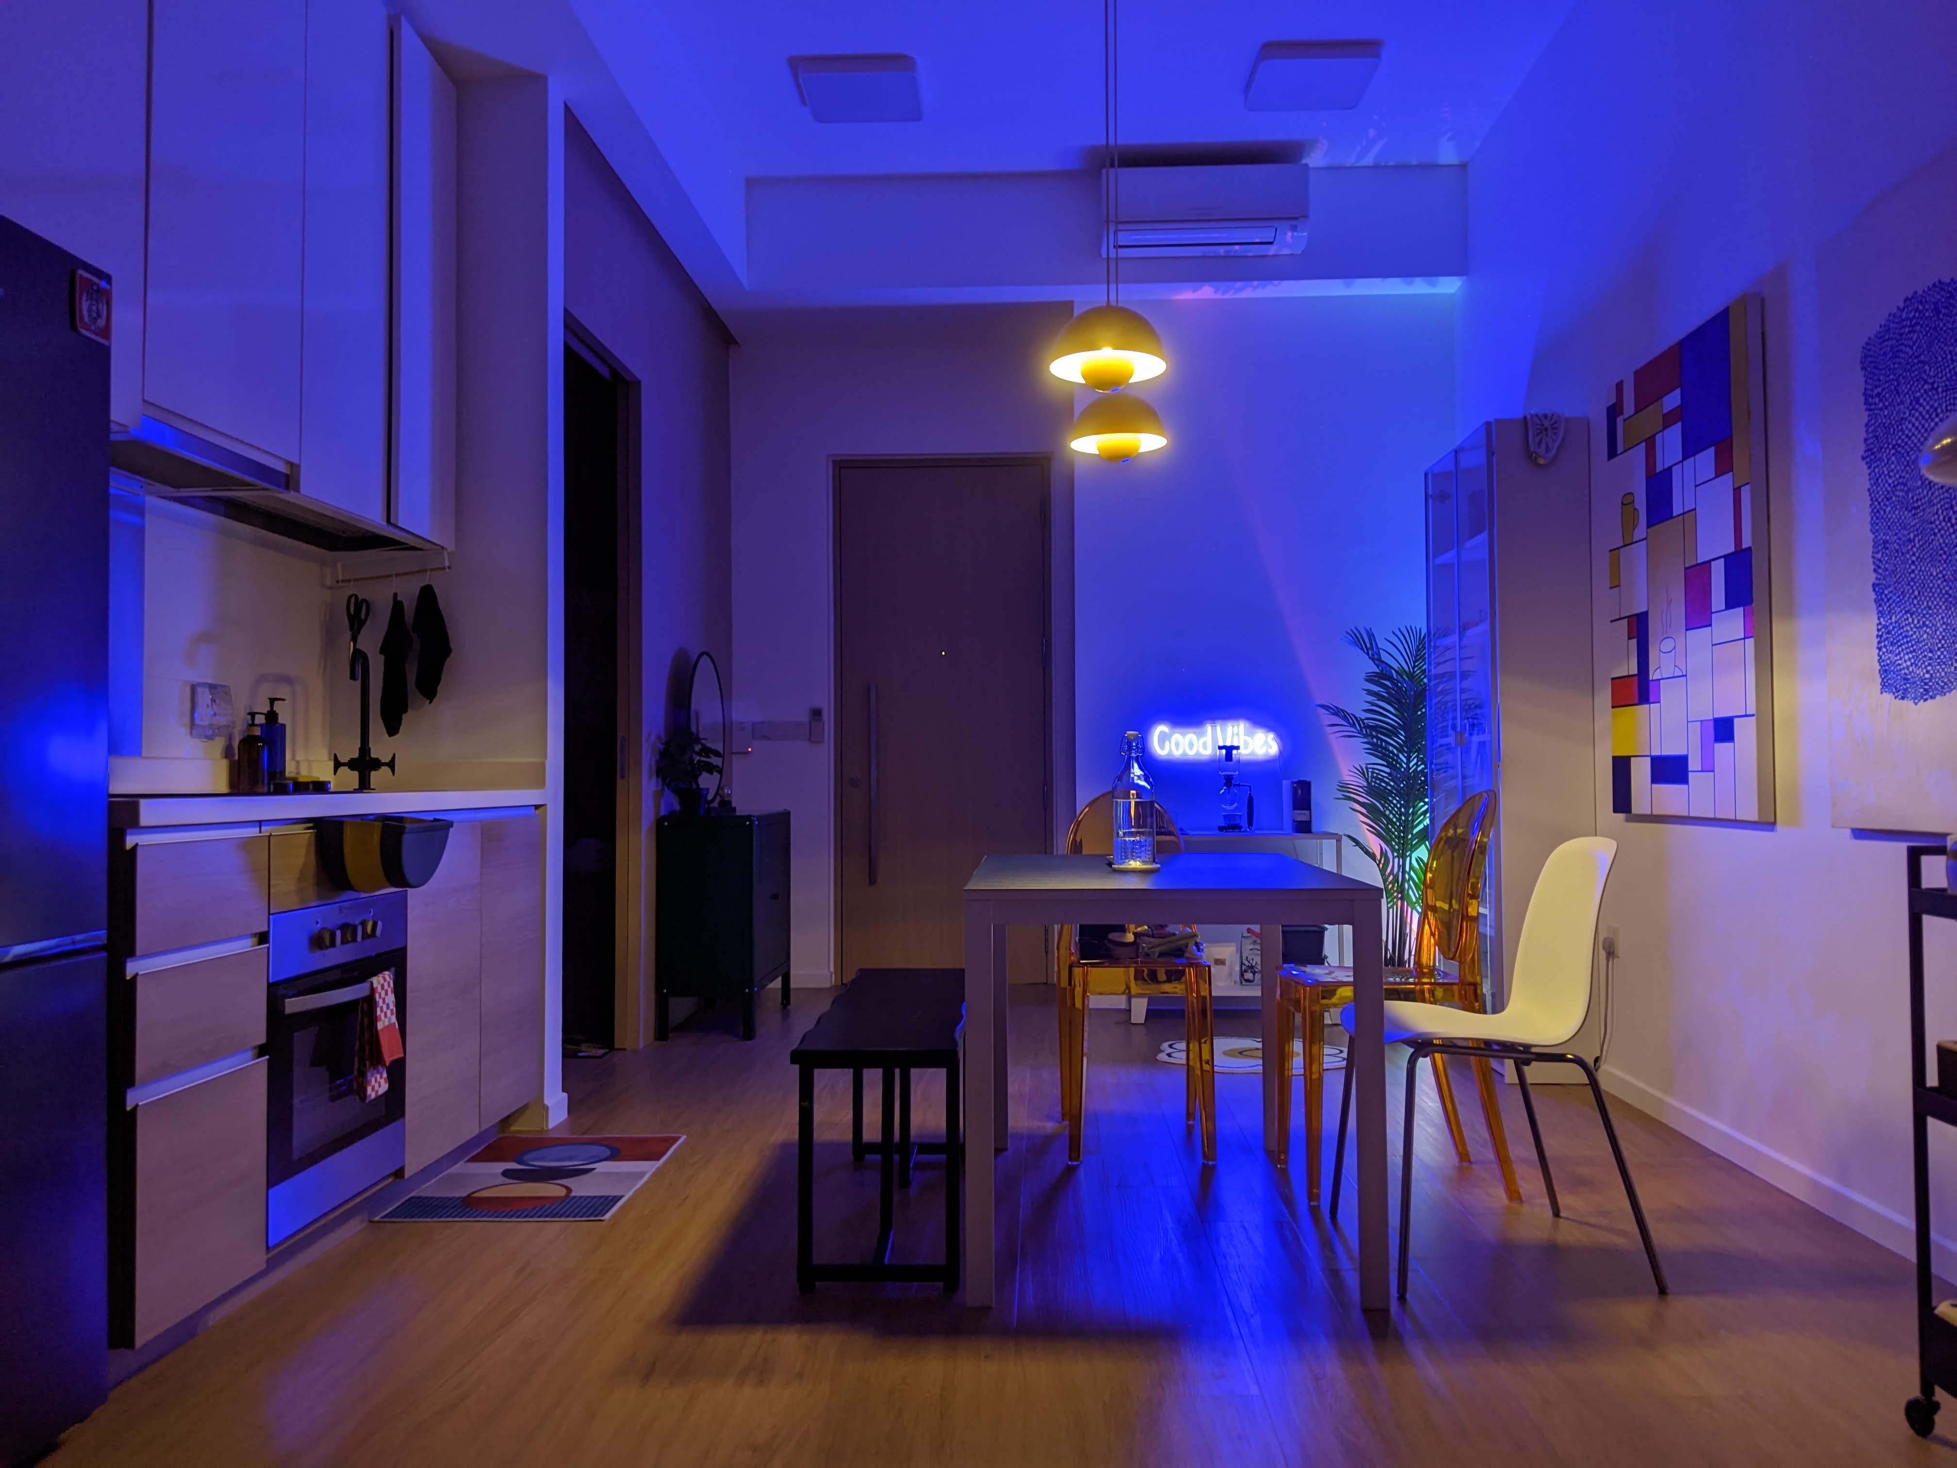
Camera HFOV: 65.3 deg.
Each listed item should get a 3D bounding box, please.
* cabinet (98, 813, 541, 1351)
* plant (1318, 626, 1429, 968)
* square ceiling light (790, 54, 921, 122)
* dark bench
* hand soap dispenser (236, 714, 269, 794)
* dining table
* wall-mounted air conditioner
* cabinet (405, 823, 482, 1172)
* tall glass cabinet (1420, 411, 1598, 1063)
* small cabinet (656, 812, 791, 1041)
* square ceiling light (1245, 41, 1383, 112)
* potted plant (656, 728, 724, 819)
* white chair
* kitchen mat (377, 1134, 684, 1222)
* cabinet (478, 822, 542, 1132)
[{"bbox_3d":[-1.510,0.574,3.235,0.580,0.820,1.860,0,-2,3],"label":"cabinet"},{"bbox_3d":[1.618,0.347,5.767,0.560,1.510,0.560,0,-2,3],"label":"plant"},{"bbox_3d":[-0.395,-2.224,5.277,0.380,0.050,0.380,0,-2,2],"label":"square ceiling light"},{"bbox_3d":[-0.160,0.813,3.317,0.315,0.453,1.200,0,-2,2],"label":"dark bench"},{"bbox_3d":[-1.617,0.042,3.405,0.062,0.178,0.060,0,-2,0],"label":"hand soap dispenser"},{"bbox_3d":[0.374,0.665,3.317,0.750,0.740,1.225,0,-2,2],"label":"dining table"},{"bbox_3d":[0.874,-2.031,5.938,0.785,0.285,0.215,0,-2,2],"label":"wall-mounted air conditioner"},{"bbox_3d":[-1.489,0.570,3.495,0.550,0.780,0.430,0,-2,3],"label":"cabinet"},{"bbox_3d":[1.761,0.067,5.074,0.300,2.030,0.810,0,-2,3],"label":"tall glass cabinet"},{"bbox_3d":[-0.981,0.716,5.907,0.360,0.810,0.790,0,-2,3],"label":"small cabinet"},{"bbox_3d":[1.135,-2.234,5.206,0.380,0.050,0.380,0,-2,2],"label":"square ceiling light"},{"bbox_3d":[-1.087,0.144,5.740,0.225,0.335,0.225,0,-2,2],"label":"potted plant"},{"bbox_3d":[0.991,0.614,3.028,0.550,0.830,0.500,0,-2,-2],"label":"white chair"},{"bbox_3d":[-1.032,1.050,3.651,0.500,0.008,0.800,0,-2,2],"label":"kitchen mat"},{"bbox_3d":[-1.469,0.580,3.934,0.550,0.780,0.450,0,-2,3],"label":"cabinet"}]

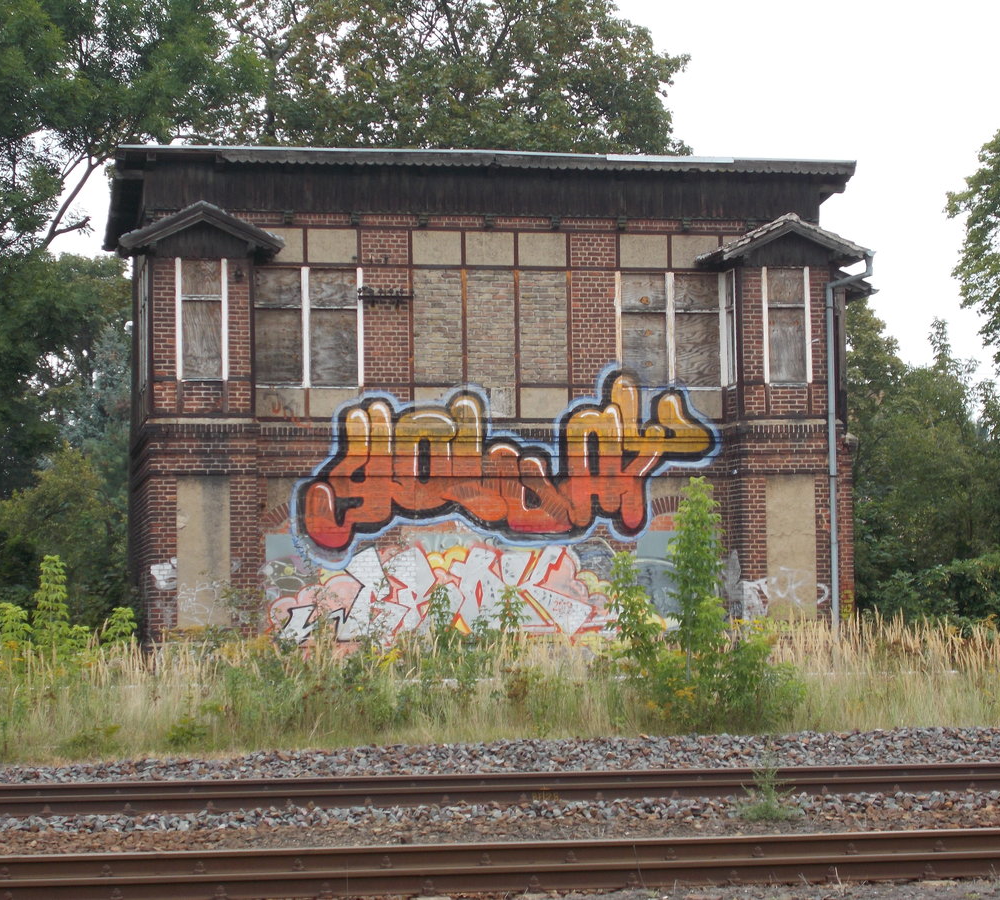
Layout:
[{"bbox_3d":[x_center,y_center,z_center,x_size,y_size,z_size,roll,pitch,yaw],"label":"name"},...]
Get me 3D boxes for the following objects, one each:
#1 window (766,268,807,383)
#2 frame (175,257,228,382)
[{"bbox_3d":[4.422,-1.922,40.607,0.632,1.774,0.080,0,-4,-11],"label":"window"},{"bbox_3d":[-4.410,-1.922,38.941,0.772,1.848,0.120,0,-4,-11],"label":"frame"}]

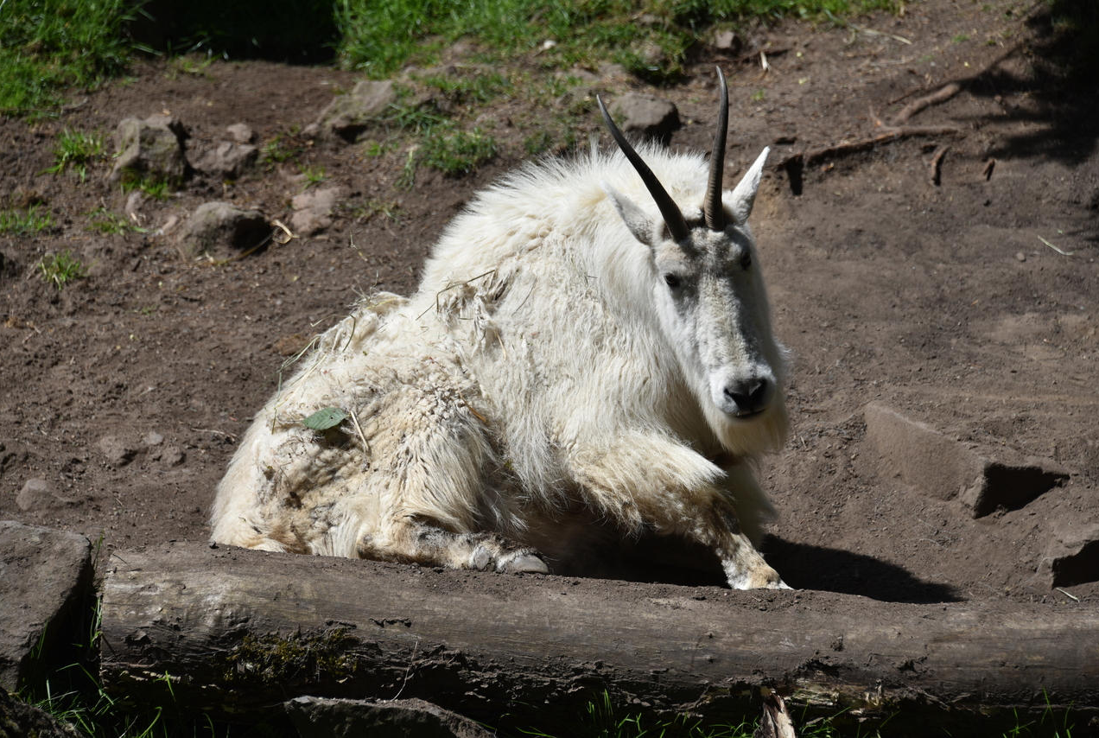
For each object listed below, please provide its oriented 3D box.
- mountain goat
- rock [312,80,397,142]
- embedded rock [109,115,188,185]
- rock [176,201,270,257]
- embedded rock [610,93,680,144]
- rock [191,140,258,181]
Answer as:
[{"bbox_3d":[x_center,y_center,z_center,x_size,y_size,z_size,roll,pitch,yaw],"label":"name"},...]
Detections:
[{"bbox_3d":[-0.066,-0.073,8.150,0.870,0.710,0.450,9,15,35],"label":"mountain goat"},{"bbox_3d":[-0.310,-0.409,9.250,0.135,0.085,0.110,0,12,0],"label":"rock"},{"bbox_3d":[-0.624,-0.341,9.100,0.122,0.095,0.100,0,12,0],"label":"embedded rock"},{"bbox_3d":[-0.499,-0.214,8.950,0.140,0.078,0.110,0,12,0],"label":"rock"},{"bbox_3d":[0.151,-0.396,9.250,0.110,0.075,0.090,0,12,0],"label":"embedded rock"},{"bbox_3d":[-0.508,-0.325,9.100,0.100,0.060,0.080,0,12,0],"label":"rock"}]

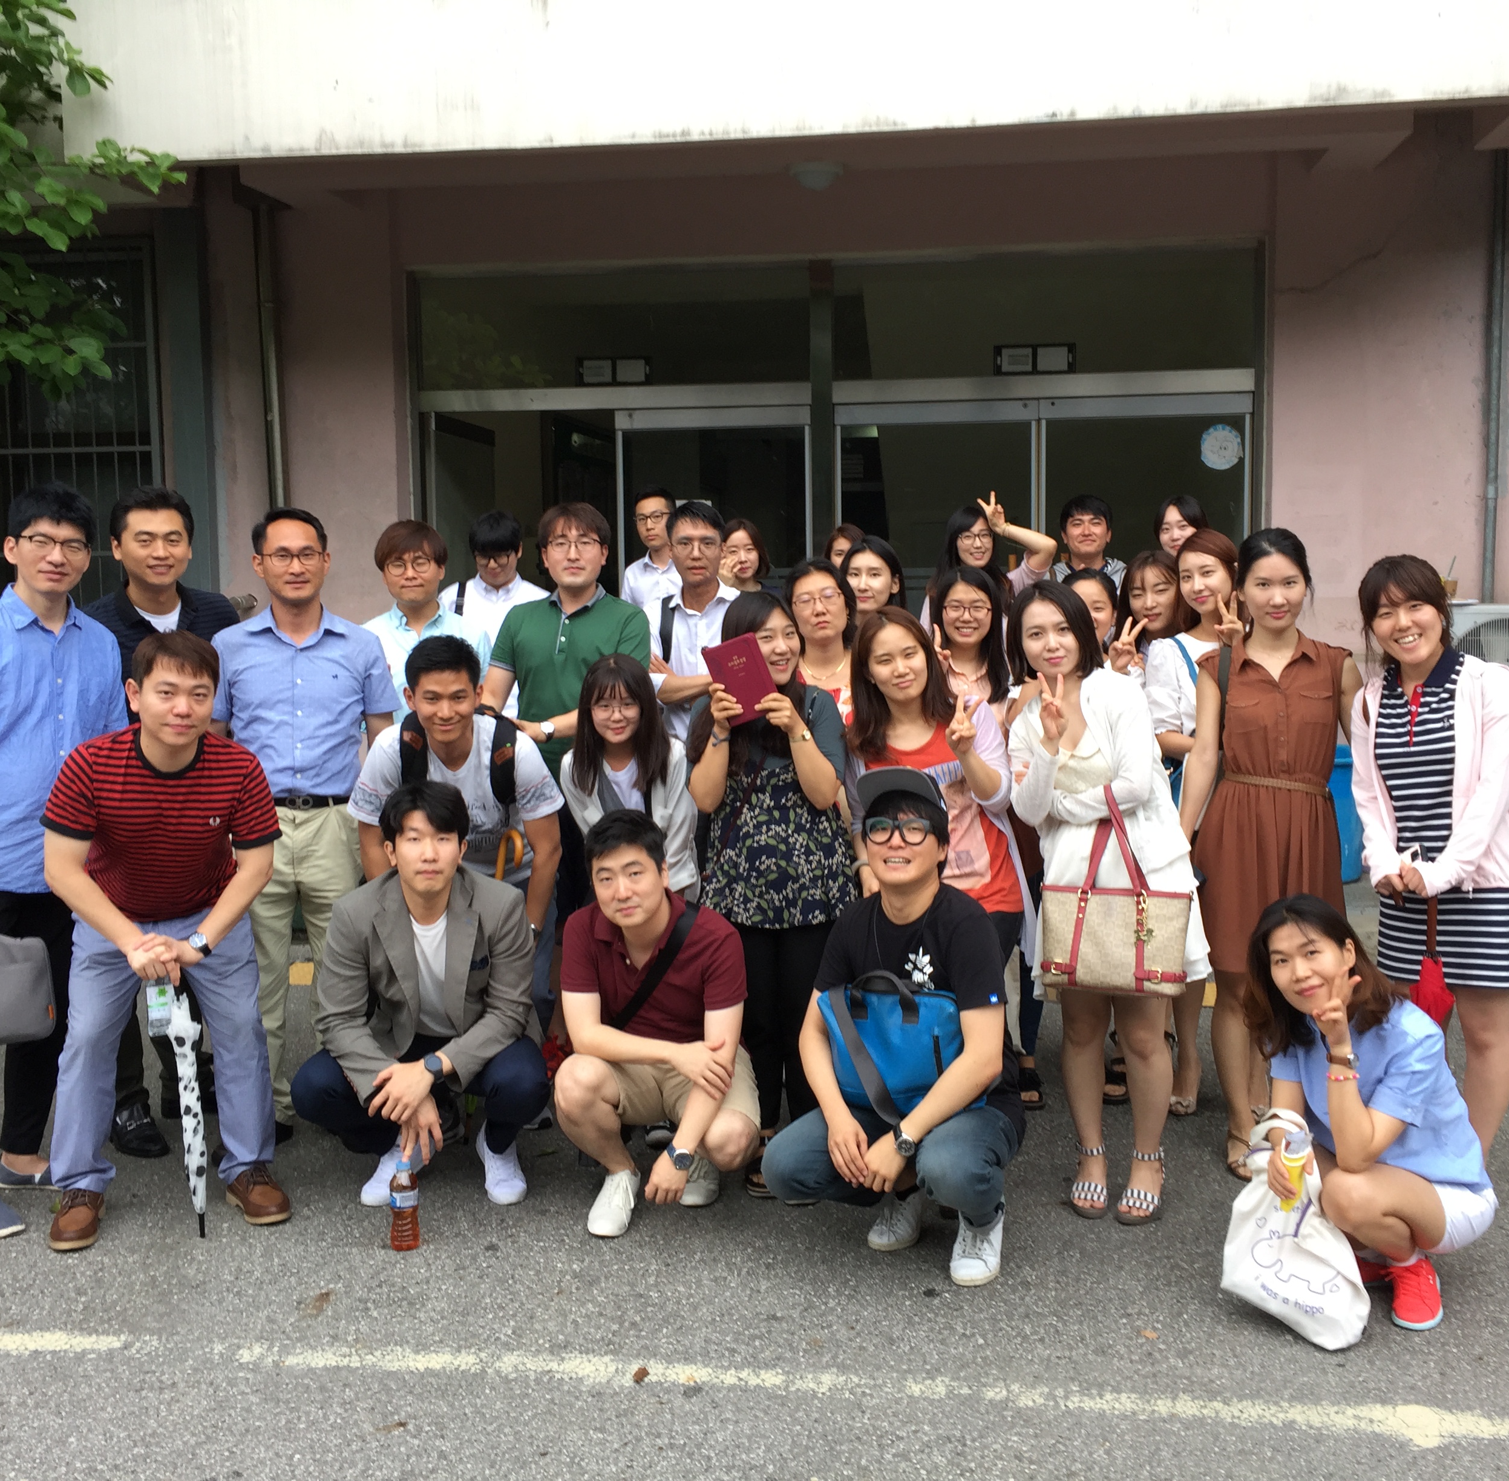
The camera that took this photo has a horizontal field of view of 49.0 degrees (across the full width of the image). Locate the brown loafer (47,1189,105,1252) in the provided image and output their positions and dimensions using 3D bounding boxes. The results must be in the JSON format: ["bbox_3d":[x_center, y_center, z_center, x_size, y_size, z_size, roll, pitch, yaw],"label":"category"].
[{"bbox_3d":[-1.605,1.108,3.943,0.112,0.115,0.290,-2,5,-13],"label":"brown loafer"}]

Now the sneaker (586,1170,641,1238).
[{"bbox_3d":[-0.343,1.123,4.094,0.100,0.100,0.280,0,5,6],"label":"sneaker"}]

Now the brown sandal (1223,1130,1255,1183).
[{"bbox_3d":[1.308,1.109,4.458,0.088,0.090,0.240,0,5,7],"label":"brown sandal"}]

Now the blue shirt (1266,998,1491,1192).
[{"bbox_3d":[1.315,0.750,3.460,0.410,0.440,0.400,3,6,40],"label":"blue shirt"}]

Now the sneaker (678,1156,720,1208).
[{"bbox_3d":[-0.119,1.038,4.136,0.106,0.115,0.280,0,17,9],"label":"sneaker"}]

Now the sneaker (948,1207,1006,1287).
[{"bbox_3d":[0.506,1.104,3.683,0.105,0.110,0.285,0,5,13],"label":"sneaker"}]

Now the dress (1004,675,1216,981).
[{"bbox_3d":[0.888,0.210,4.130,0.460,0.790,0.310,1,5,16],"label":"dress"}]

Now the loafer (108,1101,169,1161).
[{"bbox_3d":[-1.712,1.067,4.606,0.108,0.105,0.285,-4,6,-33],"label":"loafer"}]

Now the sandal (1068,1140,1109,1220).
[{"bbox_3d":[0.813,1.062,4.013,0.093,0.115,0.240,0,5,11],"label":"sandal"}]

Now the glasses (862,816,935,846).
[{"bbox_3d":[0.337,0.204,3.645,0.147,0.053,0.145,1,-7,21],"label":"glasses"}]

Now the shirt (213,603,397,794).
[{"bbox_3d":[-1.231,-0.112,4.513,0.490,0.520,0.260,-2,5,-12],"label":"shirt"}]

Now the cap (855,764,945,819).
[{"bbox_3d":[0.317,0.075,3.600,0.175,0.140,0.265,0,-27,14],"label":"cap"}]

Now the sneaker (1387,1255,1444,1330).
[{"bbox_3d":[1.365,1.116,3.400,0.097,0.095,0.245,1,5,24],"label":"sneaker"}]

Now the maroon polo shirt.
[{"bbox_3d":[-0.250,0.587,4.100,0.450,0.480,0.340,-1,23,3],"label":"maroon polo shirt"}]

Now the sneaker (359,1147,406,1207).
[{"bbox_3d":[-0.911,1.098,4.274,0.105,0.110,0.280,0,5,13],"label":"sneaker"}]

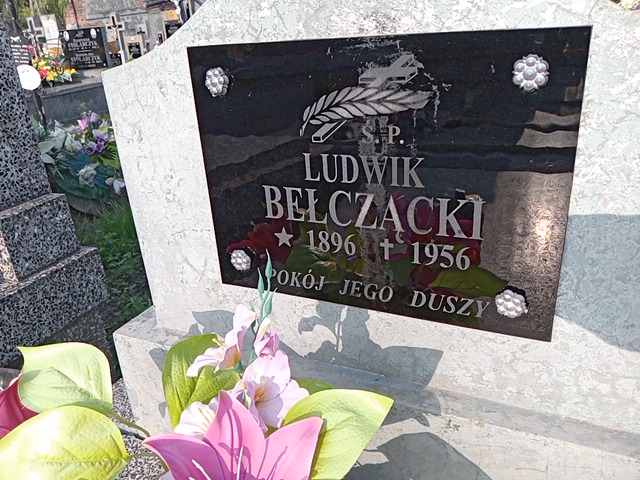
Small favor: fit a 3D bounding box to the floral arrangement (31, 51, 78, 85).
[{"bbox_3d":[-3.128,-2.009,6.100,0.450,0.360,0.380,-14,24,-23],"label":"floral arrangement"}]

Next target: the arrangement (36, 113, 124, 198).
[{"bbox_3d":[-1.267,-0.444,2.750,0.470,0.380,0.400,-14,24,-22],"label":"arrangement"}]

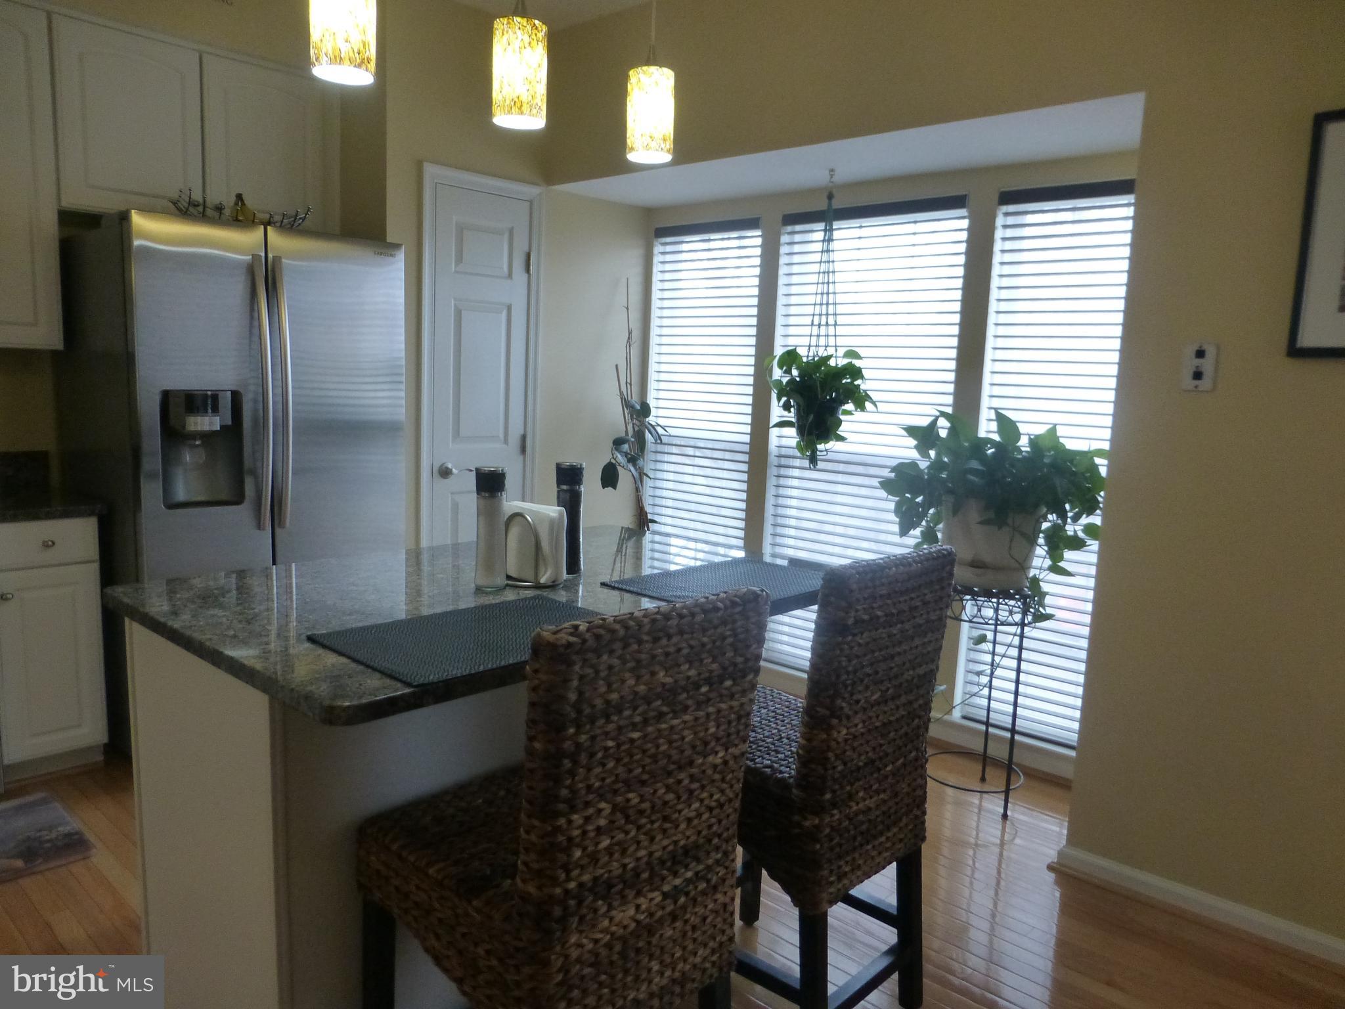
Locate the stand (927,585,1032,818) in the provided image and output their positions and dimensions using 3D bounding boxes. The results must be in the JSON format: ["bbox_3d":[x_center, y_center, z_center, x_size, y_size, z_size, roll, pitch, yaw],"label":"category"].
[{"bbox_3d":[1.006,0.620,3.057,0.320,0.720,0.320,10,11,42],"label":"stand"}]

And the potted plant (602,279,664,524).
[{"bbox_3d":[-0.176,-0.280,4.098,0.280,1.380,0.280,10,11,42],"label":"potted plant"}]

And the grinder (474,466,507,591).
[{"bbox_3d":[-0.366,0.046,1.881,0.065,0.245,0.065,2,8,0],"label":"grinder"}]

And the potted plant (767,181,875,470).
[{"bbox_3d":[0.566,-0.682,3.580,0.390,1.094,0.370,2,8,0],"label":"potted plant"}]

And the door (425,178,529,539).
[{"bbox_3d":[-0.811,-0.254,3.961,0.050,2.060,0.485,10,11,42],"label":"door"}]

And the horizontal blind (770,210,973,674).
[{"bbox_3d":[0.729,-0.212,3.787,0.820,1.940,0.060,10,11,42],"label":"horizontal blind"}]

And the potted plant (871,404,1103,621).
[{"bbox_3d":[1.011,0.030,2.975,0.660,0.660,0.600,10,11,42],"label":"potted plant"}]

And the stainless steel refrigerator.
[{"bbox_3d":[-1.606,-0.075,3.473,0.900,1.785,0.908,10,11,42],"label":"stainless steel refrigerator"}]

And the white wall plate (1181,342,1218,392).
[{"bbox_3d":[1.302,-0.338,2.304,0.071,0.116,0.008,9,10,41],"label":"white wall plate"}]

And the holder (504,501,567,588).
[{"bbox_3d":[-0.297,0.079,1.984,0.155,0.155,0.105,10,11,42],"label":"holder"}]

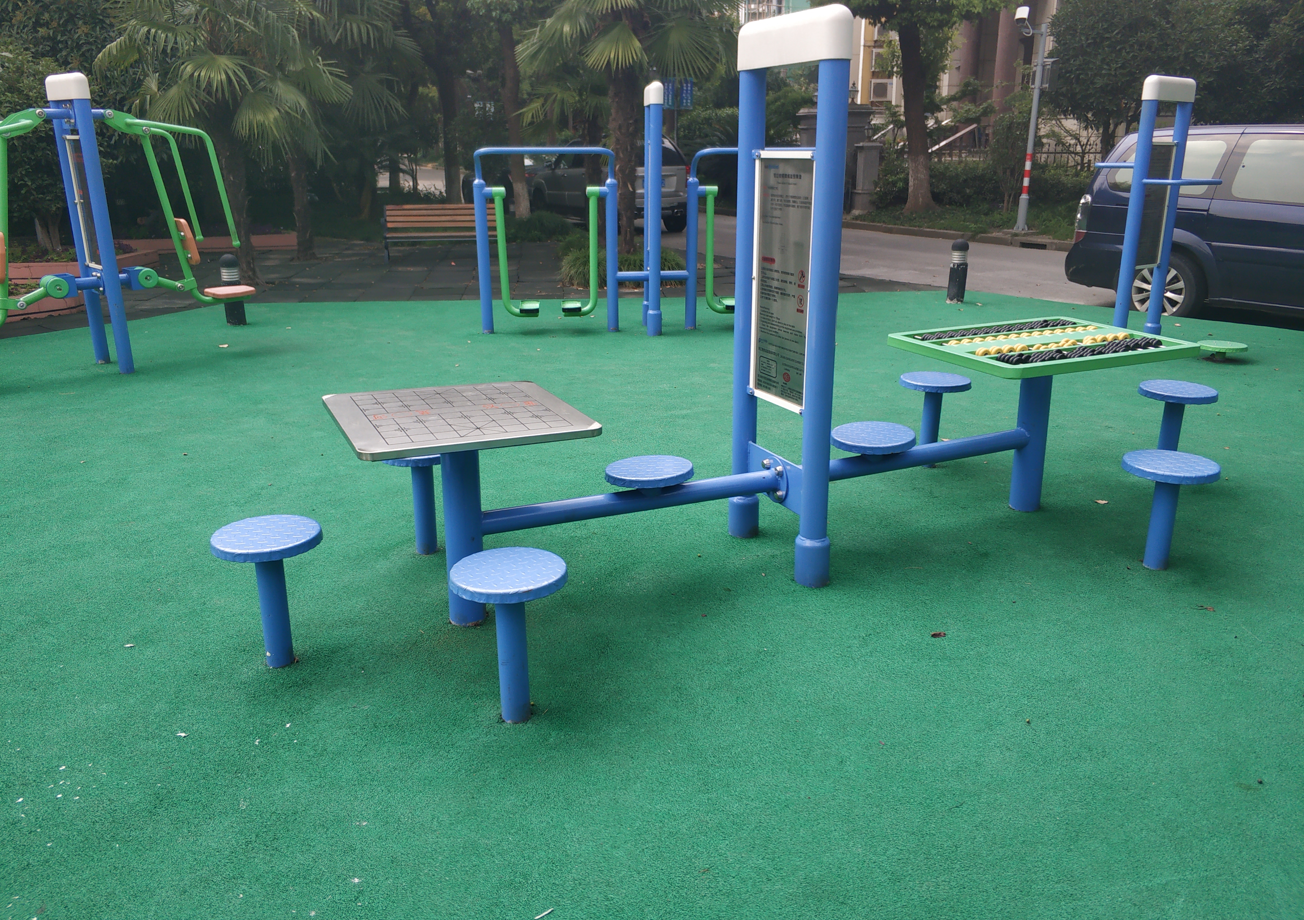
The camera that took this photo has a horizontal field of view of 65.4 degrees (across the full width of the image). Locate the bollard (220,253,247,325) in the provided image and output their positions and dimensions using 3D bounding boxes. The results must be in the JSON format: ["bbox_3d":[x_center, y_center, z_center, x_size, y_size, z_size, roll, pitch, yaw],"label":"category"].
[{"bbox_3d":[-3.689,-1.503,8.927,0.172,0.600,0.172,0,17,0],"label":"bollard"}]

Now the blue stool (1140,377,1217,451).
[{"bbox_3d":[2.315,-0.110,4.528,0.307,0.413,0.307,0,17,0],"label":"blue stool"}]

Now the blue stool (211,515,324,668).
[{"bbox_3d":[-1.100,0.409,2.970,0.307,0.421,0.307,0,17,0],"label":"blue stool"}]

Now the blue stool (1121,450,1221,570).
[{"bbox_3d":[1.801,0.201,3.582,0.307,0.405,0.307,0,17,0],"label":"blue stool"}]

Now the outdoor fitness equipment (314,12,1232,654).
[{"bbox_3d":[0.557,-0.541,3.571,3.297,1.865,0.710,-8,19,-25],"label":"outdoor fitness equipment"}]

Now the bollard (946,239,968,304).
[{"bbox_3d":[3.015,-1.863,10.006,0.172,0.600,0.172,0,17,0],"label":"bollard"}]

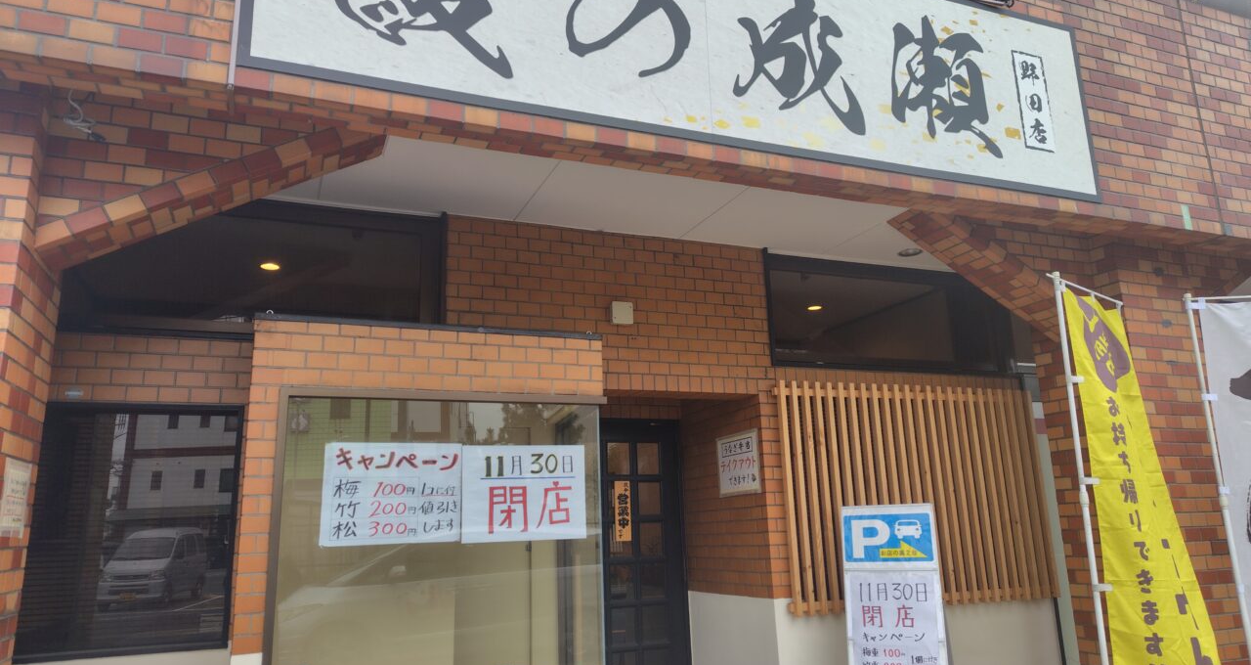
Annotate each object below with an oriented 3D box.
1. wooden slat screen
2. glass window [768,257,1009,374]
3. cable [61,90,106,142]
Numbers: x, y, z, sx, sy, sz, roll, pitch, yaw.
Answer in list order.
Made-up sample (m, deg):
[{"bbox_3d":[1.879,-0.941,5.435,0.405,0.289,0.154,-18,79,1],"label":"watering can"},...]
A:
[{"bbox_3d":[1.689,0.922,4.788,1.862,1.235,0.080,3,-14,-21],"label":"wooden slat screen"},{"bbox_3d":[1.644,-0.078,5.088,1.785,0.664,0.100,3,-14,-21],"label":"glass window"},{"bbox_3d":[-1.735,-0.690,2.660,0.120,0.155,0.100,3,-14,-21],"label":"cable"}]

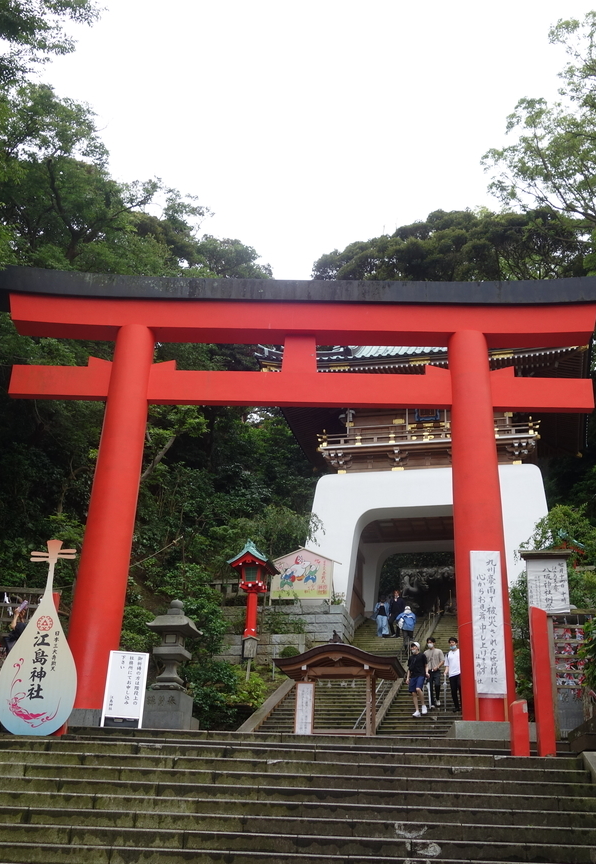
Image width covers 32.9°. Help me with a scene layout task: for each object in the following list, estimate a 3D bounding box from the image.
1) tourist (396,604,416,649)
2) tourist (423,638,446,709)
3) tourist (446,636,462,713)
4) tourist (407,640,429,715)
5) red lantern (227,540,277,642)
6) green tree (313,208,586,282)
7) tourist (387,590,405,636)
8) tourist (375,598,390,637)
[{"bbox_3d":[3.575,6.461,32.882,0.580,1.580,0.500,-4,-25,13],"label":"tourist"},{"bbox_3d":[3.282,5.764,24.205,0.530,1.702,0.420,-4,-26,14],"label":"tourist"},{"bbox_3d":[3.709,5.678,23.672,0.520,1.760,0.380,-3,-25,13],"label":"tourist"},{"bbox_3d":[2.782,5.741,23.468,0.550,1.729,0.480,-10,-28,25],"label":"tourist"},{"bbox_3d":[-1.447,5.278,32.626,1.320,3.290,1.450,-4,-26,15],"label":"red lantern"},{"bbox_3d":[9.553,-10.393,65.092,16.500,10.500,12.000,0,-25,7],"label":"green tree"},{"bbox_3d":[3.448,6.393,35.386,0.550,1.700,0.400,-2,-25,10],"label":"tourist"},{"bbox_3d":[3.069,6.688,36.594,0.530,1.537,0.380,-3,-25,13],"label":"tourist"}]

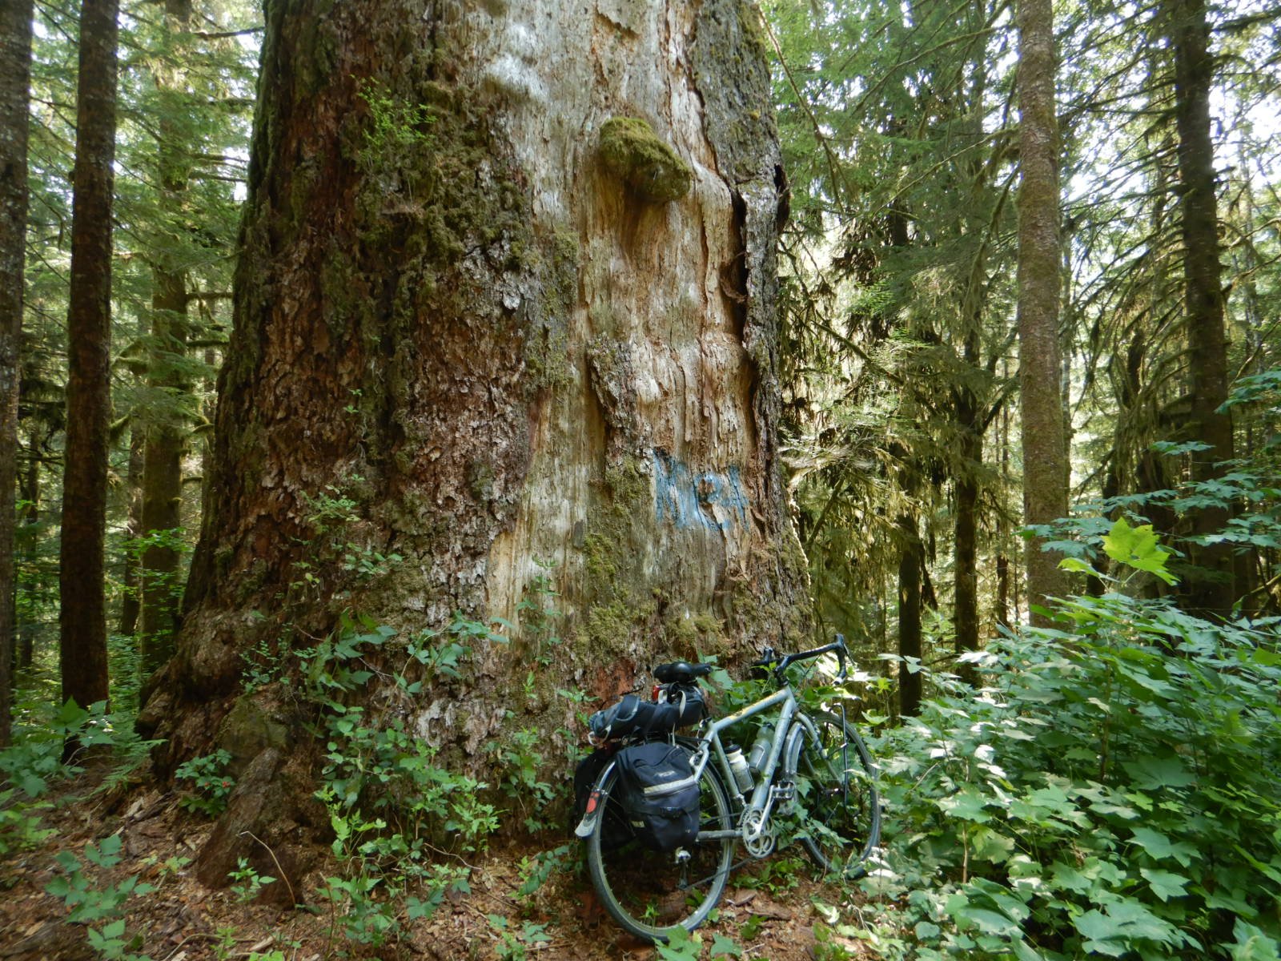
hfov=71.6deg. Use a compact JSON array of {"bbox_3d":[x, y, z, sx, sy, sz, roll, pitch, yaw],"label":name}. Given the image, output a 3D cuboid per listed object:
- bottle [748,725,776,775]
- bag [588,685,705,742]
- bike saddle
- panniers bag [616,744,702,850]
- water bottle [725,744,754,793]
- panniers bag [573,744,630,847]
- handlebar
[{"bbox_3d":[0.494,1.085,3.607,0.074,0.200,0.074,-22,-60,45],"label":"bottle"},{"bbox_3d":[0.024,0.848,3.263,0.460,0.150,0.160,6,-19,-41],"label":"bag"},{"bbox_3d":[0.190,0.741,3.453,0.270,0.075,0.150,6,-19,-41],"label":"bike saddle"},{"bbox_3d":[0.067,1.078,3.043,0.260,0.355,0.140,6,-19,-41],"label":"panniers bag"},{"bbox_3d":[0.388,1.132,3.493,0.074,0.200,0.074,-17,-3,-44],"label":"water bottle"},{"bbox_3d":[-0.096,1.143,3.221,0.260,0.355,0.140,6,-19,-41],"label":"panniers bag"},{"bbox_3d":[0.688,0.803,3.887,0.160,0.205,0.440,6,-19,-41],"label":"handlebar"}]

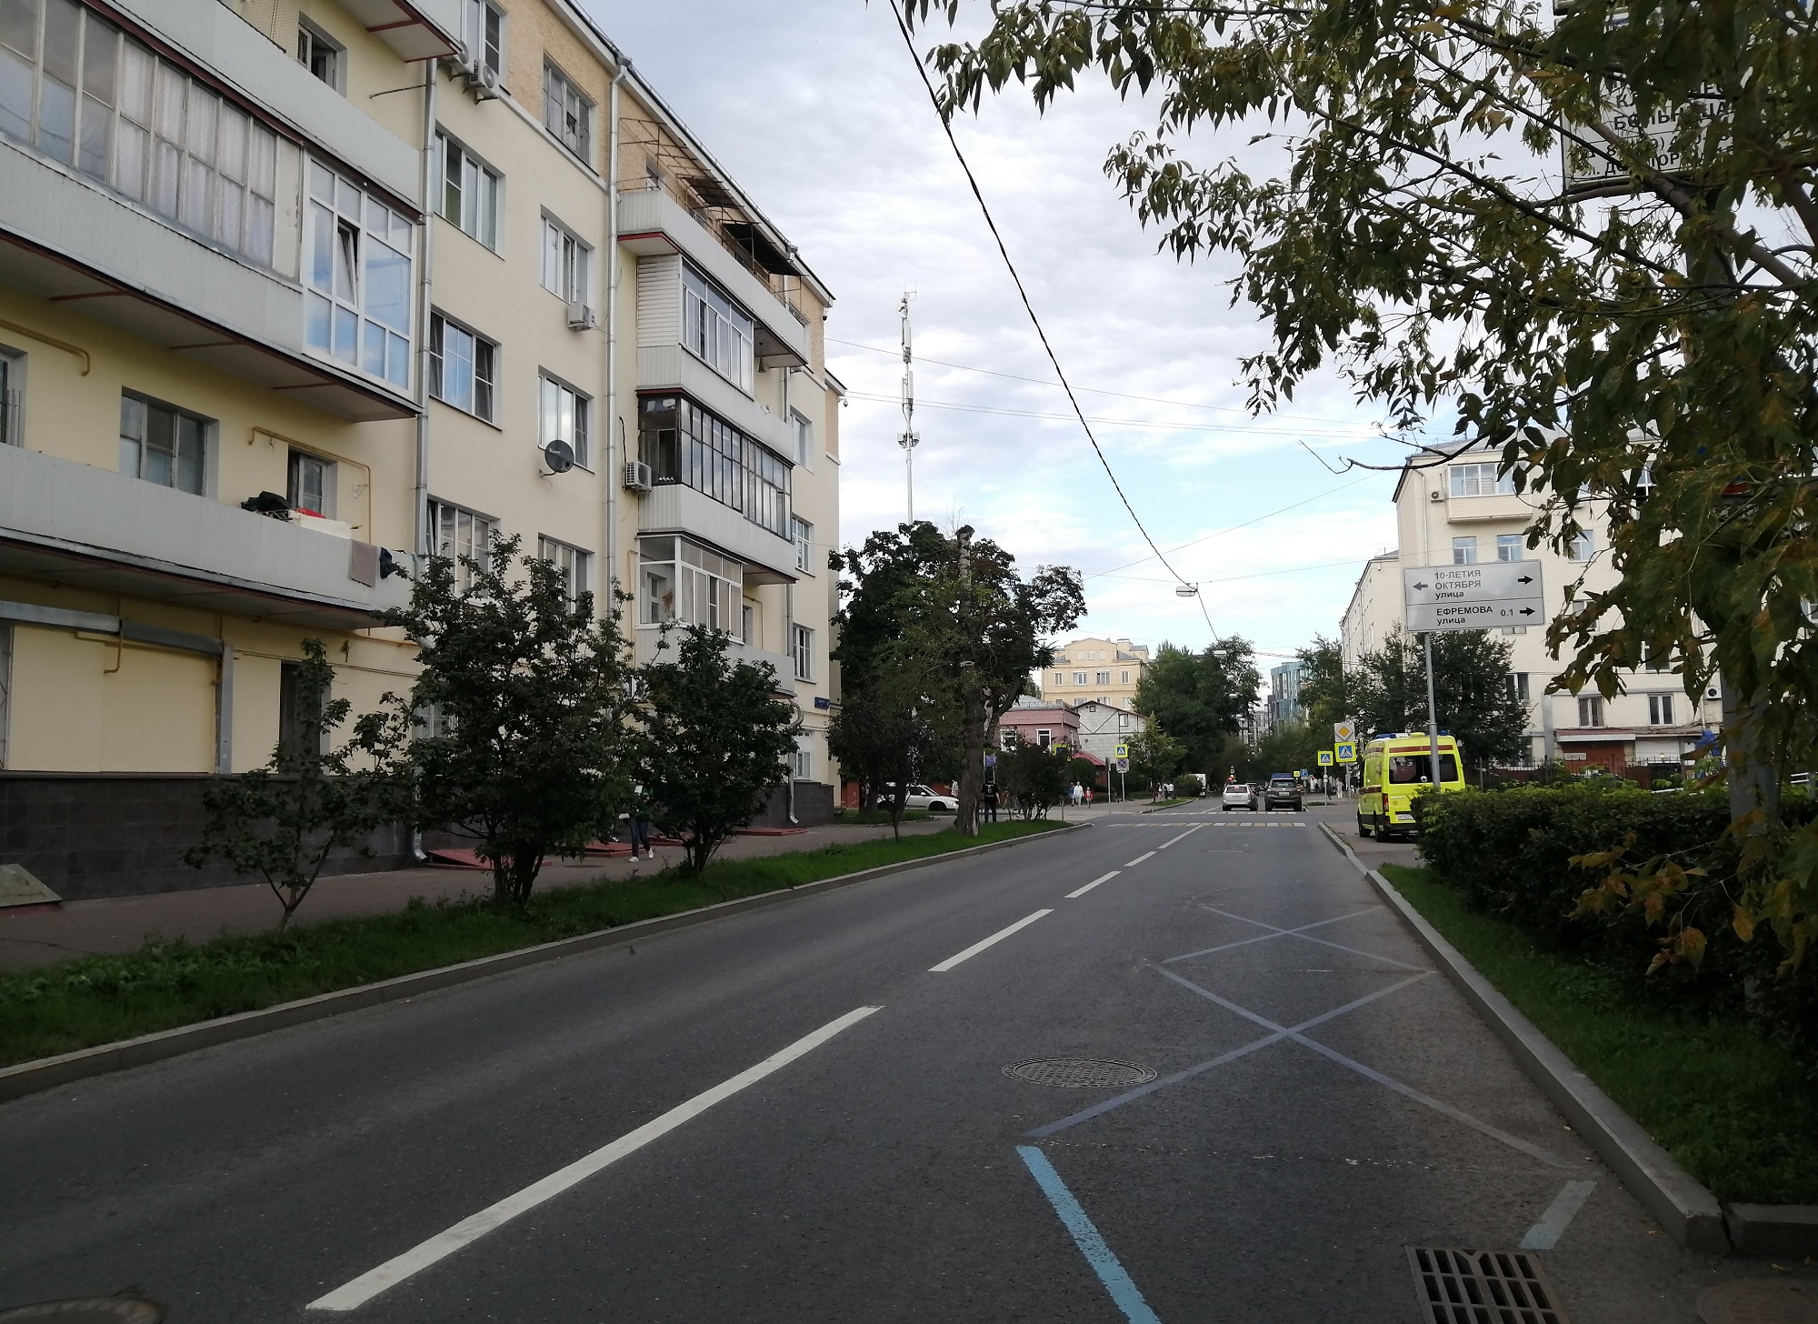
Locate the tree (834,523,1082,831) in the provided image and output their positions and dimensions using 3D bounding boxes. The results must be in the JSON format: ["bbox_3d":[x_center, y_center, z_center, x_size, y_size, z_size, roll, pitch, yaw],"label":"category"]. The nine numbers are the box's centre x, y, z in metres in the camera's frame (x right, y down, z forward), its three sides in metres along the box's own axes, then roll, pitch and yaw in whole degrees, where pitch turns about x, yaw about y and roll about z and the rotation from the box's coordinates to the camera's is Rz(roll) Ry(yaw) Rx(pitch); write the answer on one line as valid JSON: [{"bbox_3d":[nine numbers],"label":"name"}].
[{"bbox_3d":[1.664,0.490,41.873,7.569,9.601,6.963,-1,-5,2],"label":"tree"}]

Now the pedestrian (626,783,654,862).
[{"bbox_3d":[-5.687,3.395,29.030,0.550,1.680,0.500,-2,-5,14],"label":"pedestrian"}]

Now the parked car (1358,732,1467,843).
[{"bbox_3d":[14.325,3.634,39.062,2.080,2.850,5.950,-2,-5,14],"label":"parked car"}]

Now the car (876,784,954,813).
[{"bbox_3d":[0.394,6.658,66.398,4.450,1.460,1.750,-2,-5,11],"label":"car"}]

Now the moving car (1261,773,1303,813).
[{"bbox_3d":[20.456,7.316,74.791,1.900,1.740,4.650,-2,-5,14],"label":"moving car"}]

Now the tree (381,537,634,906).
[{"bbox_3d":[-5.410,0.770,18.288,3.427,4.968,3.153,1,-5,-16],"label":"tree"}]

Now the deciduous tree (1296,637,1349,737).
[{"bbox_3d":[37.858,4.996,124.343,5.461,14.602,5.461,-2,-5,17],"label":"deciduous tree"}]

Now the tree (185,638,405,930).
[{"bbox_3d":[-6.834,1.349,15.089,2.472,3.234,2.274,2,-6,-24],"label":"tree"}]

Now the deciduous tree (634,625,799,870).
[{"bbox_3d":[-3.392,1.543,24.236,2.898,4.451,2.666,0,-5,-8],"label":"deciduous tree"}]

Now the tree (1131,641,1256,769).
[{"bbox_3d":[27.894,5.512,131.322,12.357,15.069,11.368,-2,-5,12],"label":"tree"}]

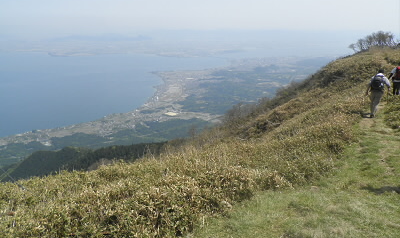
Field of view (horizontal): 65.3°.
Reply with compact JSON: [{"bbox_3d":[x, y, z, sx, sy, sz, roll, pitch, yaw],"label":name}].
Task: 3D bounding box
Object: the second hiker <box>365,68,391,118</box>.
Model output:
[{"bbox_3d":[6.125,-0.868,10.752,0.720,1.650,0.750,12,20,34],"label":"second hiker"}]

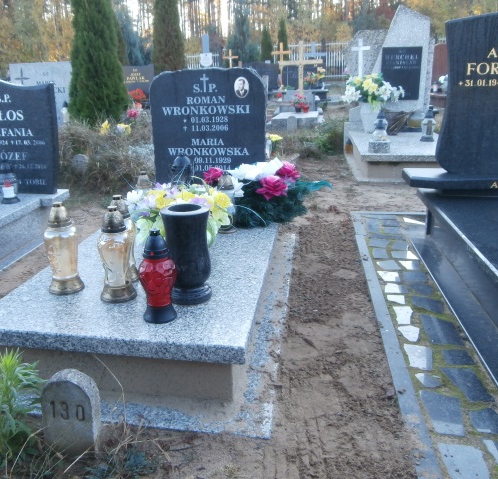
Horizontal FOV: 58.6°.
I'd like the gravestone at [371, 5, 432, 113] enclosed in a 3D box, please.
[{"bbox_3d":[1.982,-2.281,5.756,0.760,1.240,0.130,1,14,8],"label":"gravestone"}]

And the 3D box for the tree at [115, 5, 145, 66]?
[{"bbox_3d":[-3.608,-6.028,13.500,0.950,2.500,0.950,1,14,8],"label":"tree"}]

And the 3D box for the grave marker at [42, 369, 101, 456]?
[{"bbox_3d":[-0.502,0.484,1.269,0.138,0.230,0.060,1,14,8],"label":"grave marker"}]

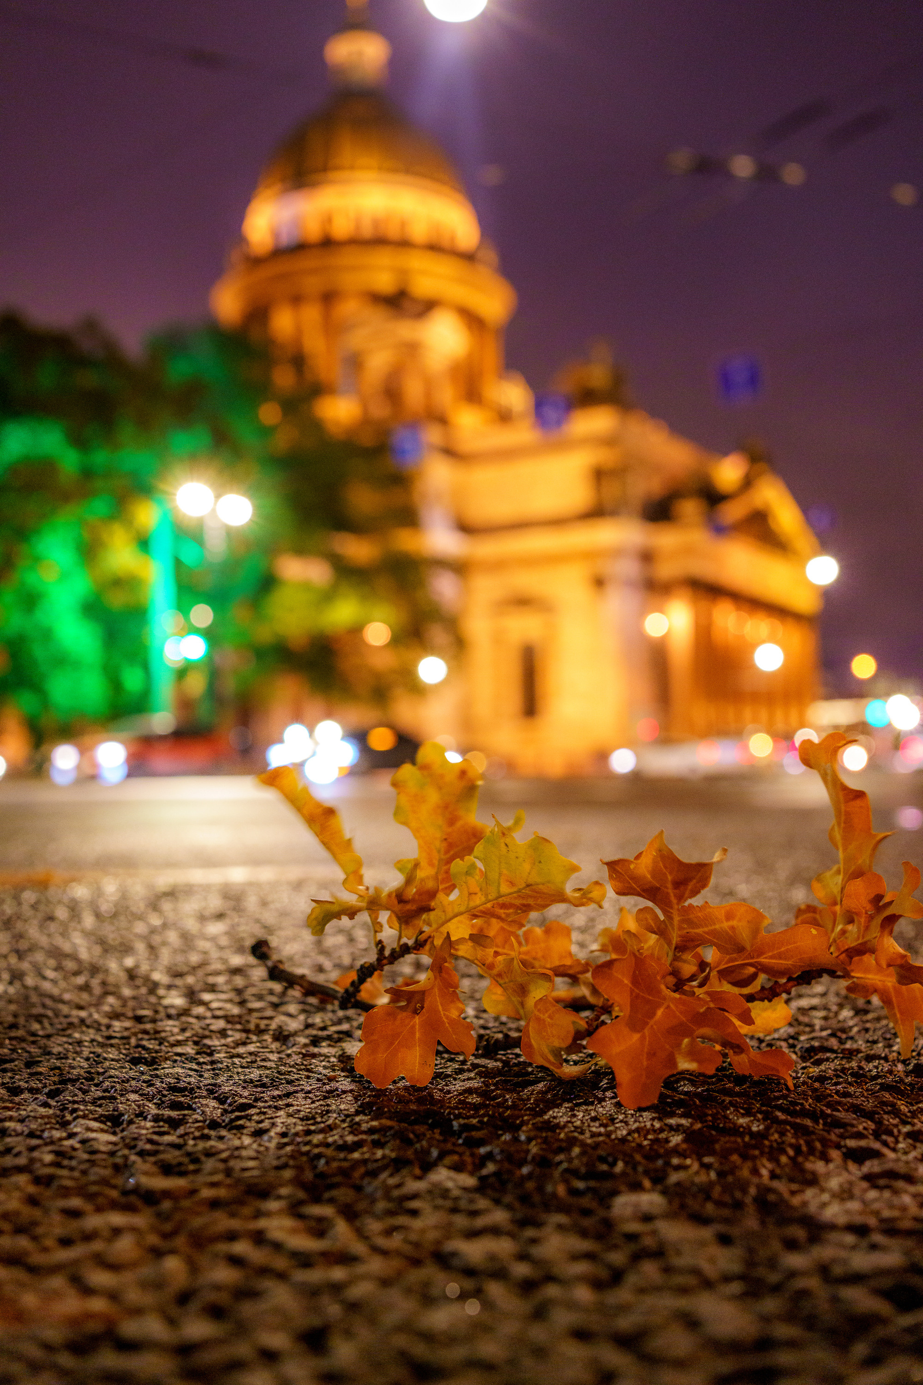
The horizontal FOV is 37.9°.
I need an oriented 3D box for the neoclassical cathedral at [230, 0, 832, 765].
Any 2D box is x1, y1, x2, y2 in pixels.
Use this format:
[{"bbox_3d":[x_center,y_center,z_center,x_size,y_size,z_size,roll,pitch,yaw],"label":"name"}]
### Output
[{"bbox_3d":[-12.098,-40.689,171.259,111.300,101.500,97.600,-3,-4,30],"label":"neoclassical cathedral"}]

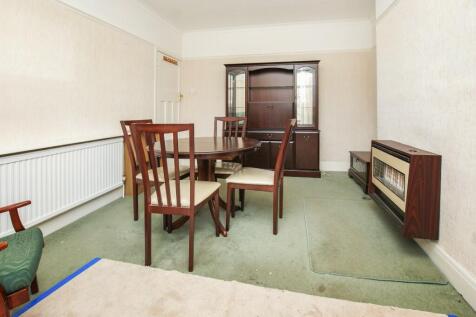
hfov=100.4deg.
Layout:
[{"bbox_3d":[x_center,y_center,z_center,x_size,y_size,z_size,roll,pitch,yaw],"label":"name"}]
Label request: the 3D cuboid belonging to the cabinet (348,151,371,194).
[{"bbox_3d":[1.969,0.184,2.938,0.428,0.408,0.714,2,9,14],"label":"cabinet"}]

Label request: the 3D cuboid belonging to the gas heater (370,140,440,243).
[{"bbox_3d":[1.418,0.224,1.754,0.224,0.586,0.714,2,9,14],"label":"gas heater"}]

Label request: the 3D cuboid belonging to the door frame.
[{"bbox_3d":[-1.224,-0.771,3.529,0.060,2.009,0.683,2,9,14],"label":"door frame"}]

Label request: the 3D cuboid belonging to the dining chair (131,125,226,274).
[{"bbox_3d":[-0.450,0.222,1.553,0.490,1.010,0.581,2,9,10],"label":"dining chair"}]

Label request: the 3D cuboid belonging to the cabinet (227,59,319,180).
[{"bbox_3d":[0.592,-0.679,3.550,1.540,1.856,0.428,2,9,11],"label":"cabinet"}]

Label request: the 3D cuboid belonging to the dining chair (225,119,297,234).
[{"bbox_3d":[0.247,0.121,1.966,0.581,1.010,0.490,3,9,18],"label":"dining chair"}]

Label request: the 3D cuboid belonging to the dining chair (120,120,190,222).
[{"bbox_3d":[-0.836,0.092,2.086,0.581,1.010,0.490,3,10,20],"label":"dining chair"}]

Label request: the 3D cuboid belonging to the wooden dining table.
[{"bbox_3d":[-0.316,0.235,2.020,1.091,0.765,0.989,2,9,12],"label":"wooden dining table"}]

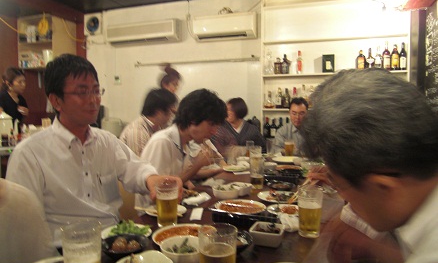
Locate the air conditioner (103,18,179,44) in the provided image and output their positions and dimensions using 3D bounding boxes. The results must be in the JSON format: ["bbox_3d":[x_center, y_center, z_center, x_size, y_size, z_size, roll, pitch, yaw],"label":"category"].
[{"bbox_3d":[-1.025,-1.287,4.666,0.980,0.235,0.200,1,2,19],"label":"air conditioner"}]

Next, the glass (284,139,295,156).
[{"bbox_3d":[0.593,0.151,2.977,0.077,0.136,0.077,1,2,19],"label":"glass"}]

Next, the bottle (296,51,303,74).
[{"bbox_3d":[0.978,-0.831,4.279,0.071,0.272,0.070,1,3,19],"label":"bottle"}]

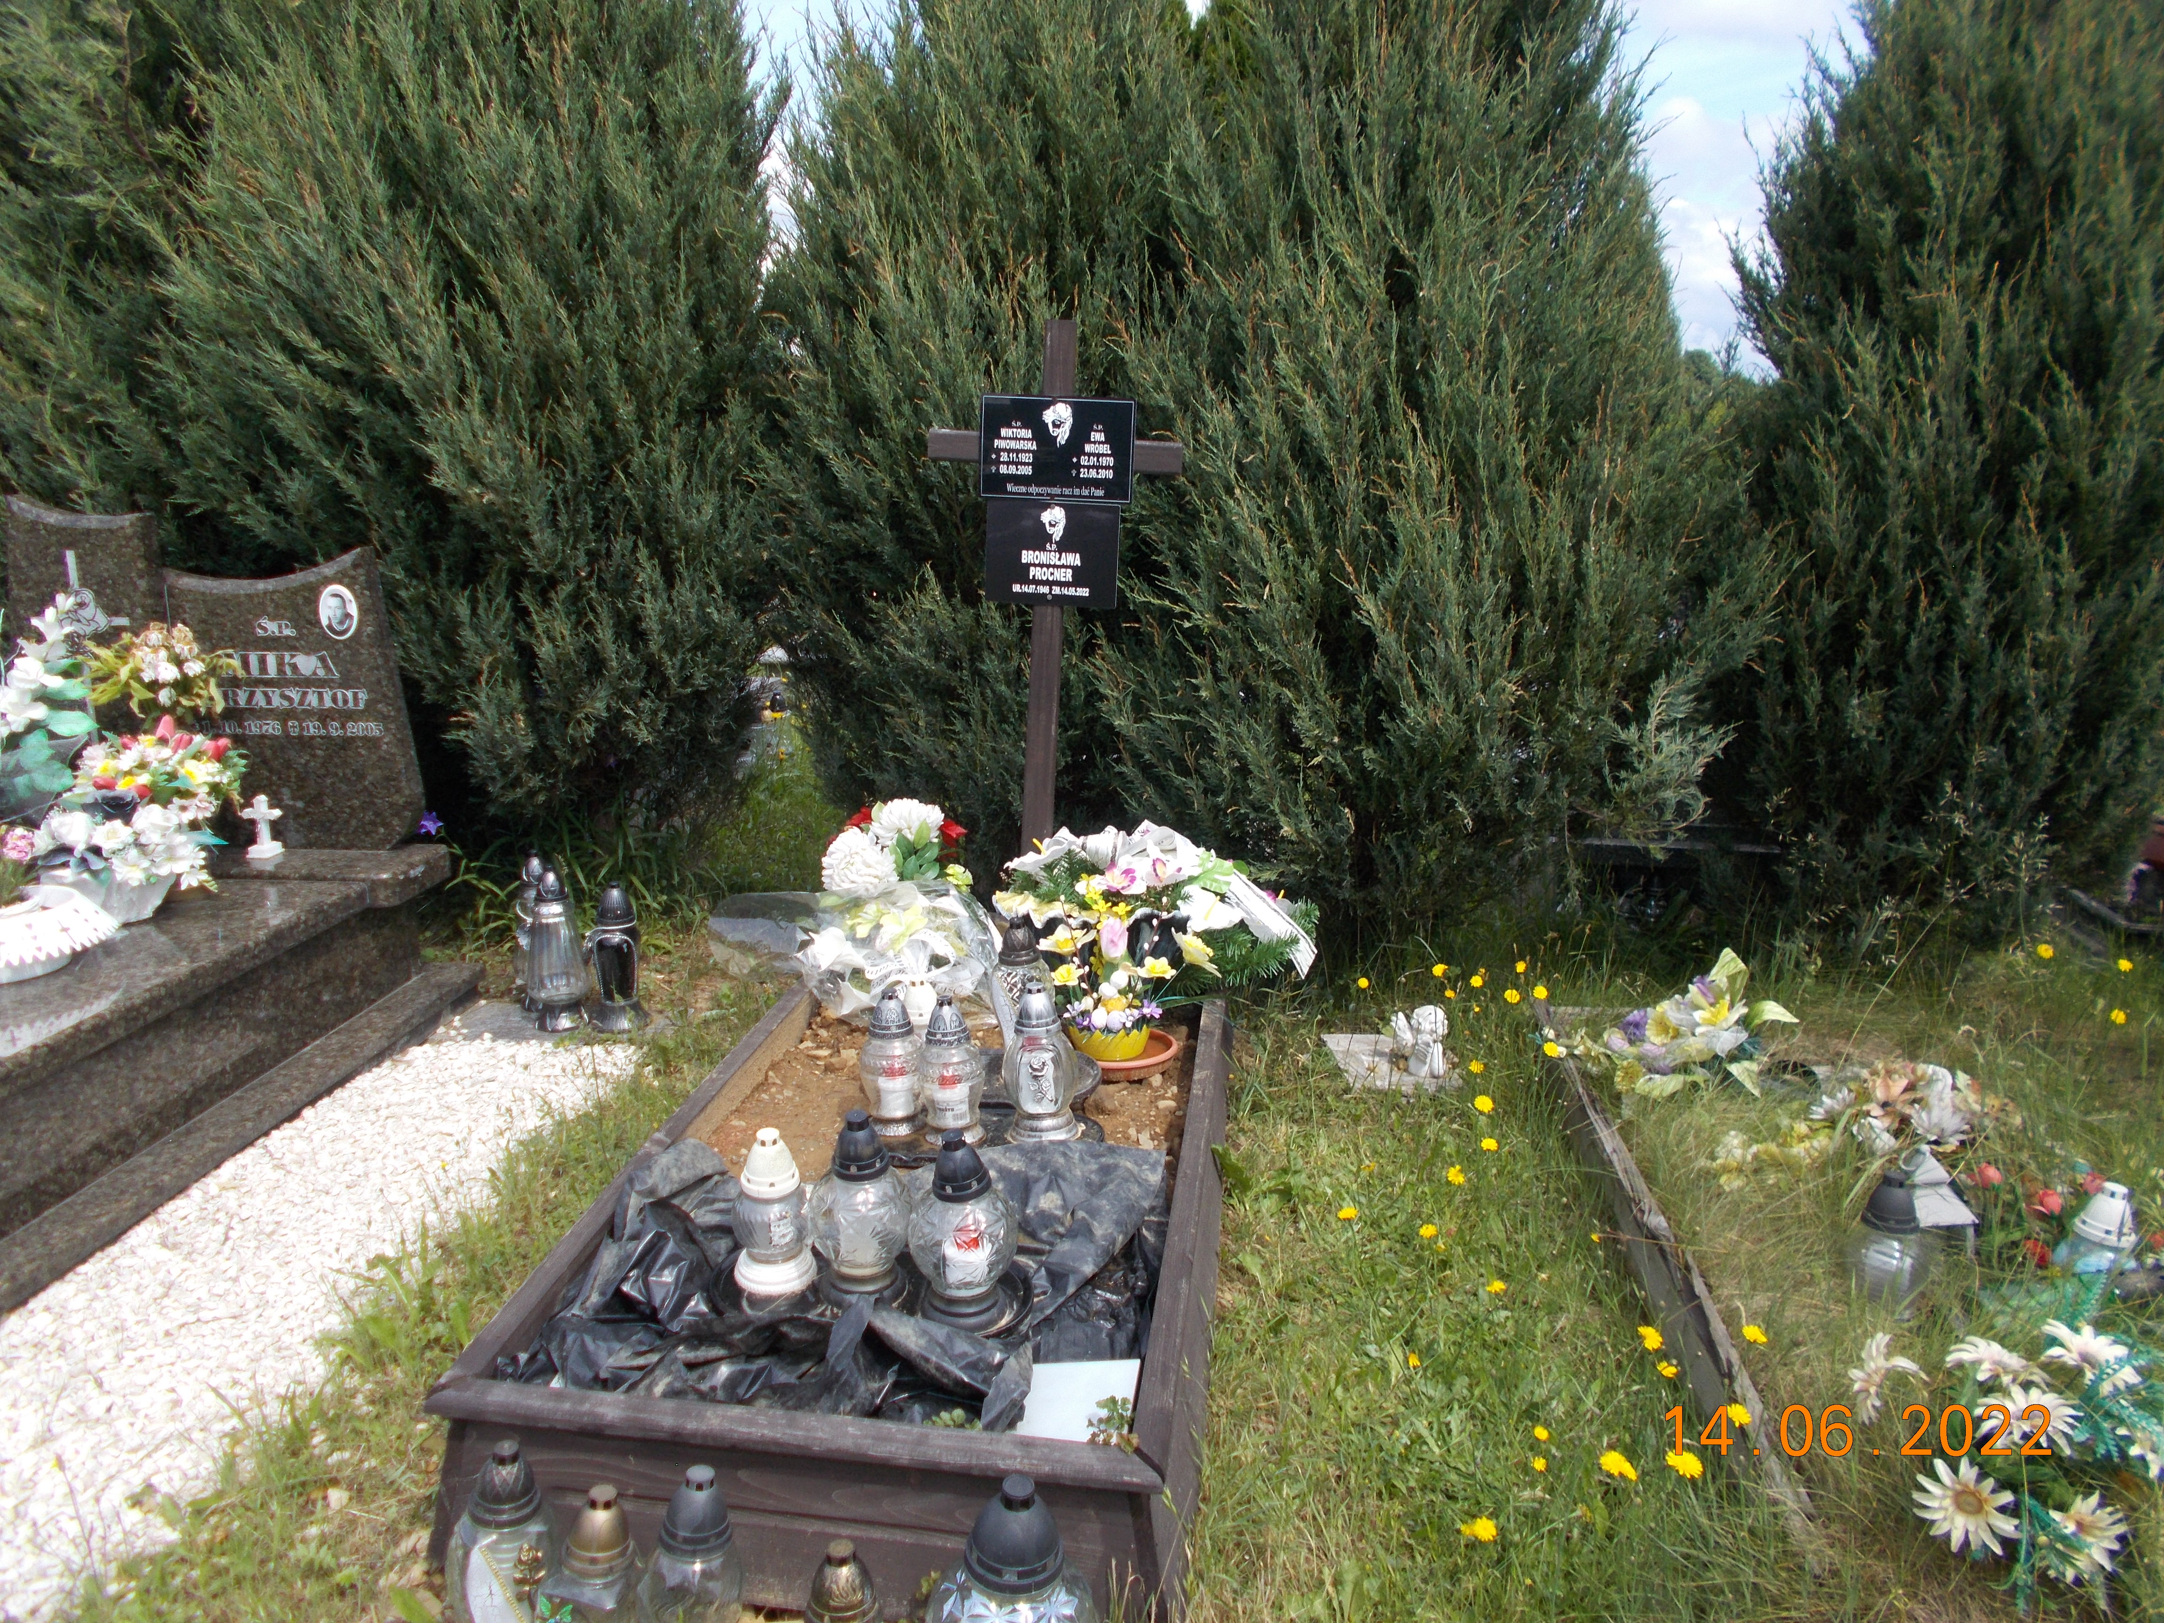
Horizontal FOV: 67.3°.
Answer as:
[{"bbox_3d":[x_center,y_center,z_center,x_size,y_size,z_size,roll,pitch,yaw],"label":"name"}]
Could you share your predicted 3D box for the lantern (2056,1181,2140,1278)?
[{"bbox_3d":[1.484,0.649,2.384,0.130,0.225,0.130,11,12,4],"label":"lantern"}]

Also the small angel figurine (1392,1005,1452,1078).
[{"bbox_3d":[0.715,0.485,3.430,0.115,0.148,0.105,12,17,39],"label":"small angel figurine"}]

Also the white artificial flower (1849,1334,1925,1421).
[{"bbox_3d":[1.046,0.736,2.115,0.085,0.115,0.105,-3,14,-16],"label":"white artificial flower"}]

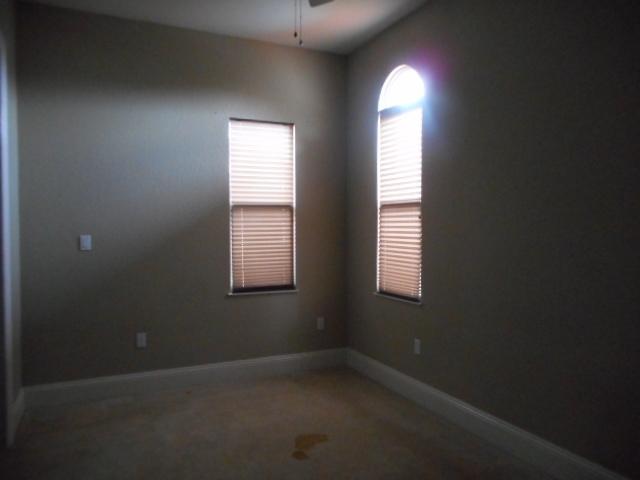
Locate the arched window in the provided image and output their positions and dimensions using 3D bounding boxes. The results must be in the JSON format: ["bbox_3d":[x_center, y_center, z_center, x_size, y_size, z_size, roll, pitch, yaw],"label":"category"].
[{"bbox_3d":[0.655,-0.459,3.760,0.090,1.855,0.625,-1,1,-25],"label":"arched window"}]

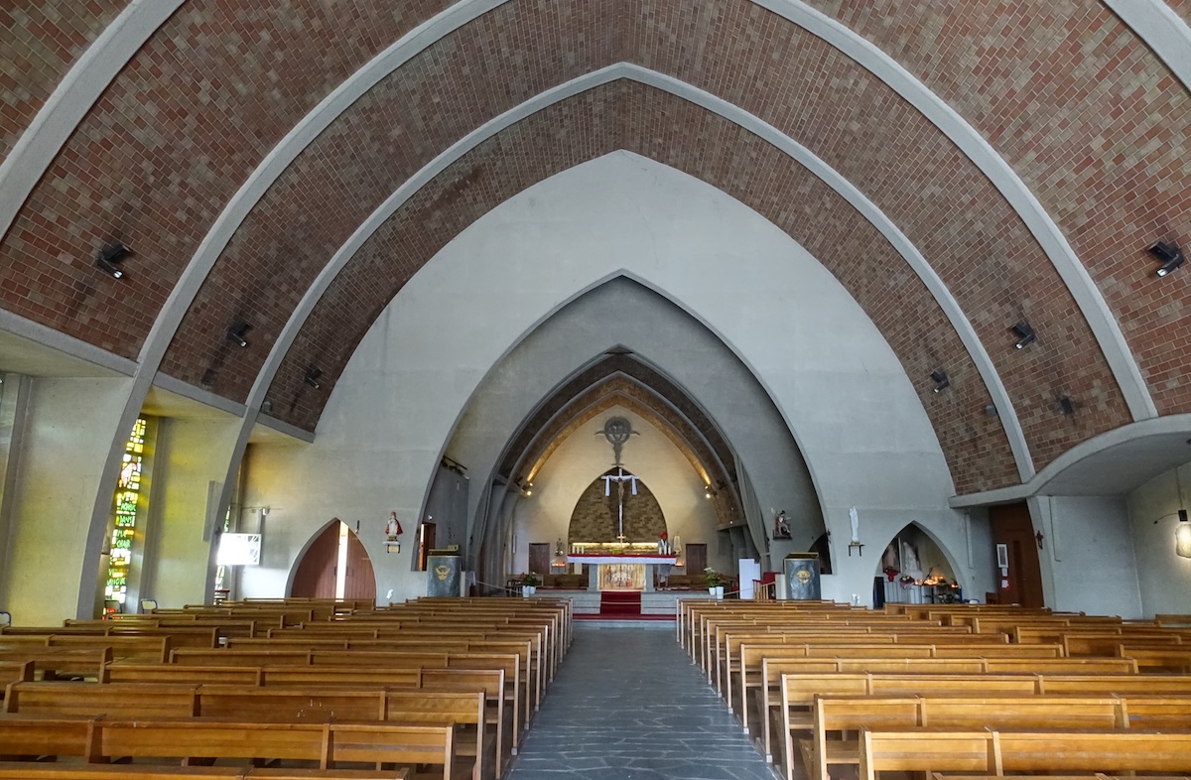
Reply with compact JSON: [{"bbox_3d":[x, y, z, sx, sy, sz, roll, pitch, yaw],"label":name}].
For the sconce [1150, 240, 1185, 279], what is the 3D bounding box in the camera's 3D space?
[{"bbox_3d":[7.870,-1.809,10.919,0.360,0.460,0.220,0,-12,1],"label":"sconce"}]

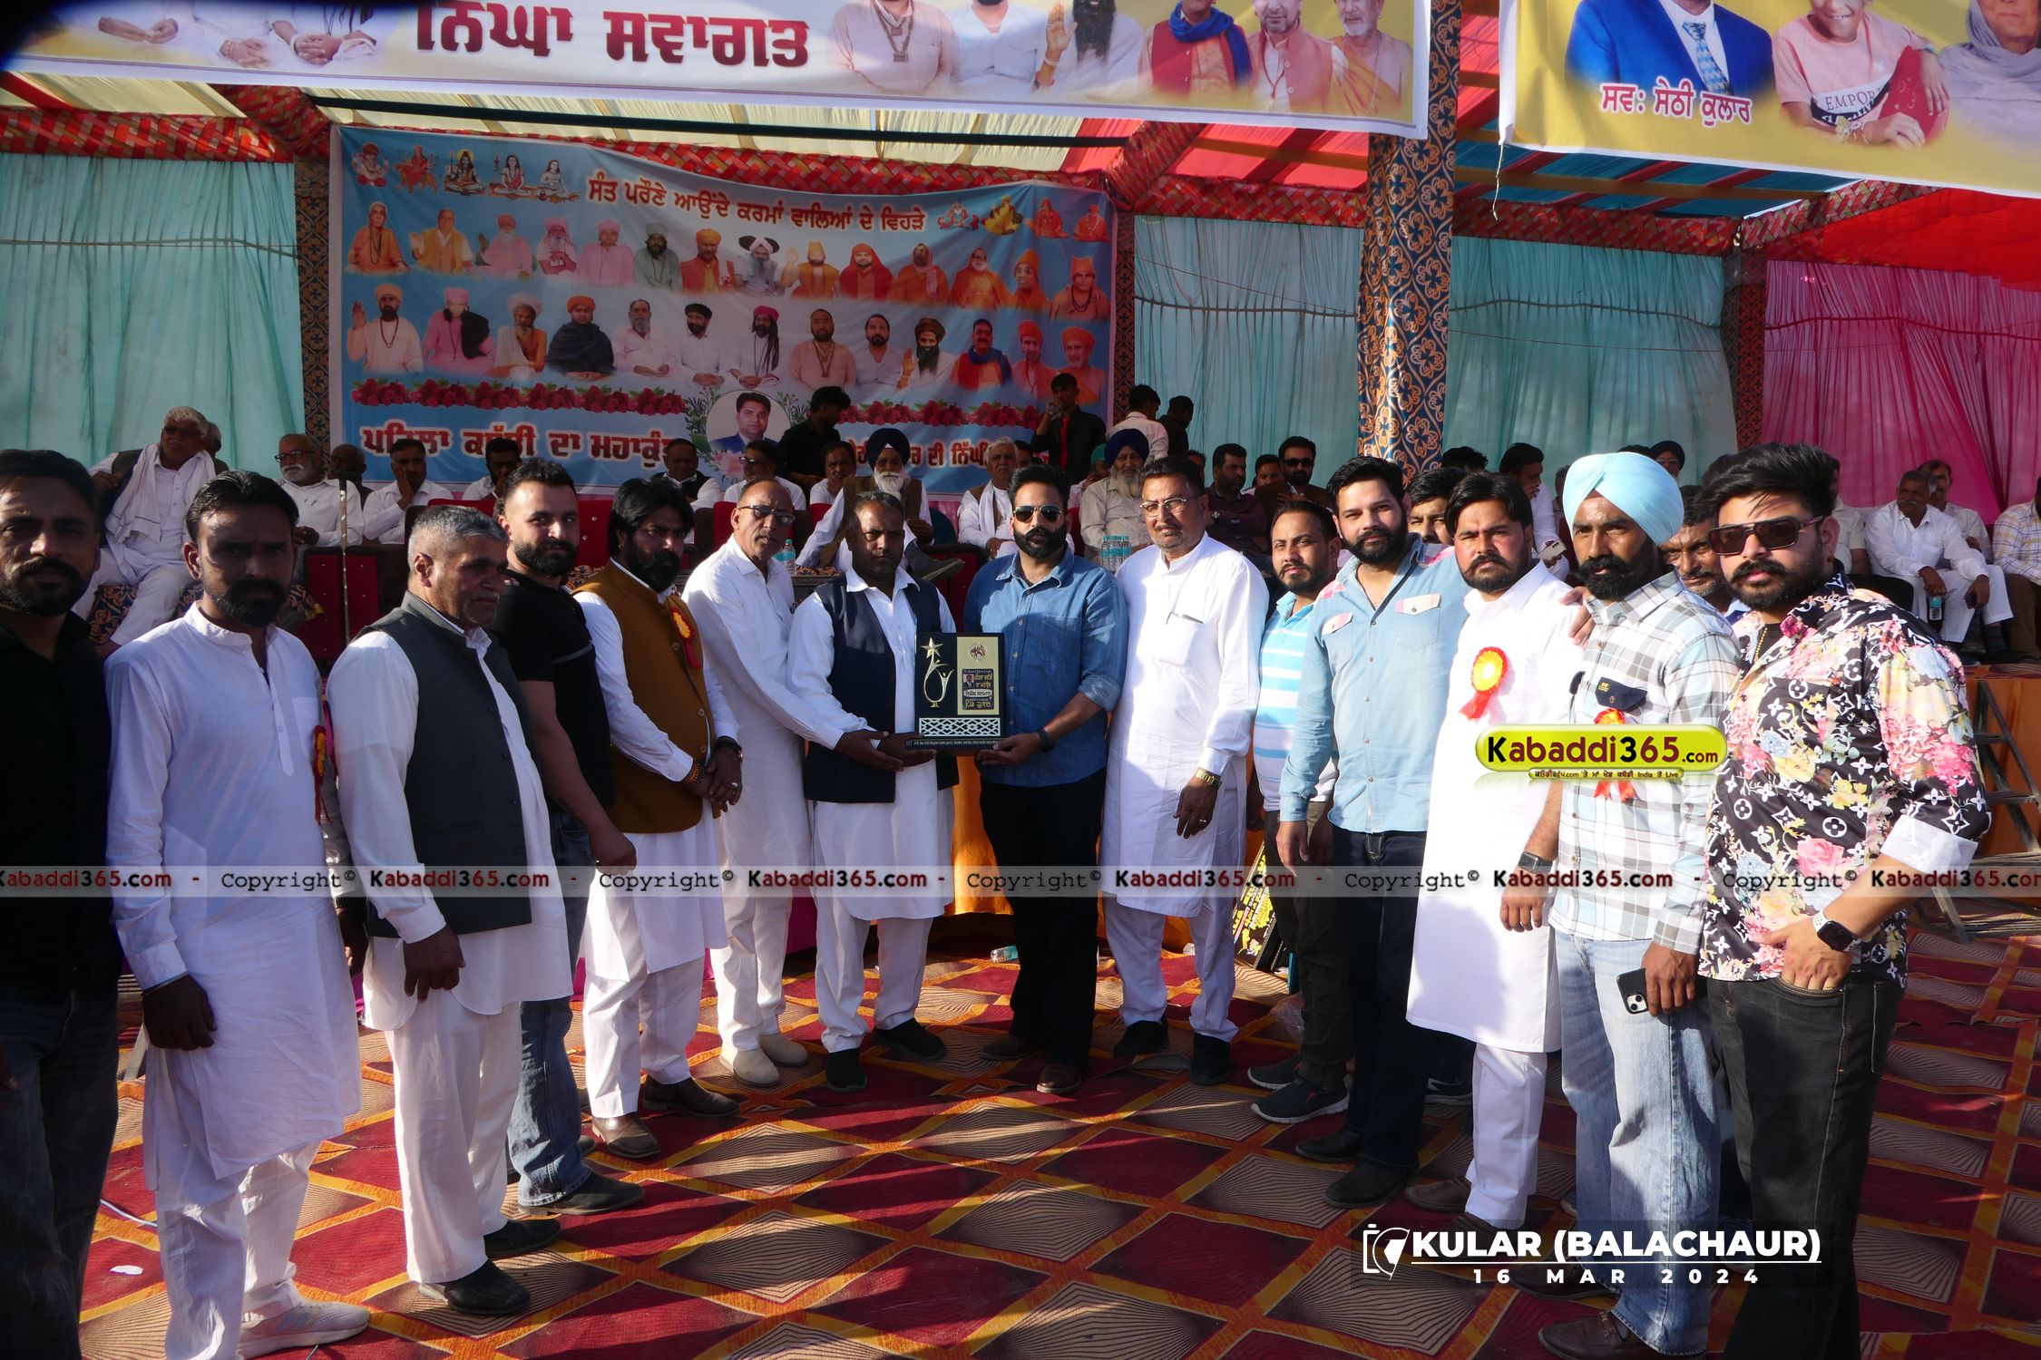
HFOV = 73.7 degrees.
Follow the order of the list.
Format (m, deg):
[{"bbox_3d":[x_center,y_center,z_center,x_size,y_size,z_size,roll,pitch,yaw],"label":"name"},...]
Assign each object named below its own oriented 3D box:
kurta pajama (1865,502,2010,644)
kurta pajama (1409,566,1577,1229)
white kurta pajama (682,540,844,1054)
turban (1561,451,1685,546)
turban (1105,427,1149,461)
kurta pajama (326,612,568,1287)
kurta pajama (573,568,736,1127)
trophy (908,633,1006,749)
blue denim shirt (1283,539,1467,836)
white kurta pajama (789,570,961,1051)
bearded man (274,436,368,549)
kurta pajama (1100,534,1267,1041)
[{"bbox_3d":[4.780,-0.566,7.100,0.580,0.770,0.700,-2,6,-14],"label":"kurta pajama"},{"bbox_3d":[1.074,0.493,3.071,0.420,1.500,0.500,-5,9,-32],"label":"kurta pajama"},{"bbox_3d":[-0.752,0.345,3.973,0.470,1.502,0.480,6,10,38],"label":"white kurta pajama"},{"bbox_3d":[1.144,-0.345,2.580,0.250,0.175,0.205,-6,9,-44],"label":"turban"},{"bbox_3d":[0.569,-1.258,7.300,0.230,0.190,0.250,0,6,0],"label":"turban"},{"bbox_3d":[-1.211,0.570,2.875,0.450,1.429,0.530,2,8,13],"label":"kurta pajama"},{"bbox_3d":[-0.958,0.450,3.594,0.380,1.419,0.490,4,9,27],"label":"kurta pajama"},{"bbox_3d":[-0.178,0.029,3.750,0.265,0.320,0.070,0,6,2],"label":"trophy"},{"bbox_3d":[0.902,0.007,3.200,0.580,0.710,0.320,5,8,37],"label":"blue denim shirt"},{"bbox_3d":[-0.429,0.379,3.954,0.520,1.411,0.430,-5,9,-33],"label":"white kurta pajama"},{"bbox_3d":[-3.345,-0.620,6.450,0.580,1.180,0.780,-1,6,-6],"label":"bearded man"},{"bbox_3d":[0.478,0.316,3.981,0.520,1.481,0.360,3,8,22],"label":"kurta pajama"}]

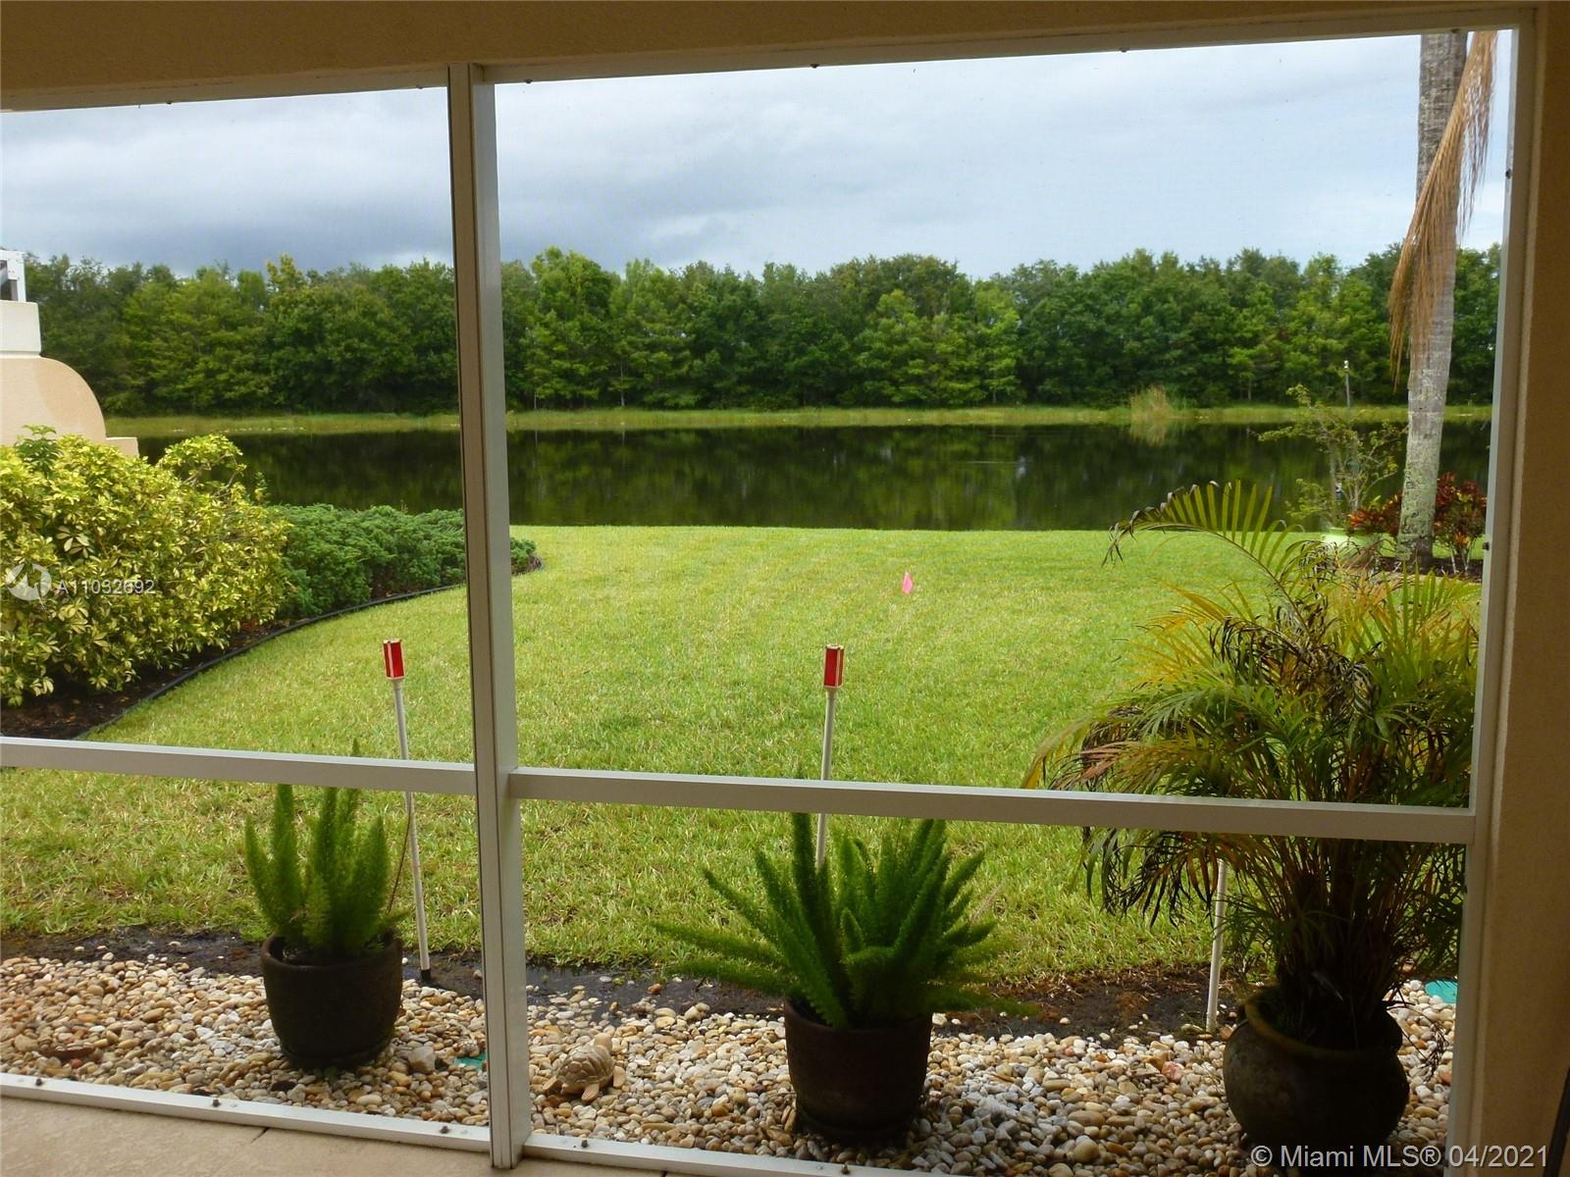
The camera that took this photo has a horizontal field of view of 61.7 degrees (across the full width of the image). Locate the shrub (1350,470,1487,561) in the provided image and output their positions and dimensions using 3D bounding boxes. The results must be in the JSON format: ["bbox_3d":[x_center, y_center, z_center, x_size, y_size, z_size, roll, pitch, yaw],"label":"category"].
[{"bbox_3d":[6.428,-0.689,13.243,1.456,0.979,1.150,0,8,0],"label":"shrub"}]

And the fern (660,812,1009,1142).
[{"bbox_3d":[0.126,0.867,3.145,0.837,0.789,0.680,0,8,0],"label":"fern"}]

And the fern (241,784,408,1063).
[{"bbox_3d":[-1.230,0.822,3.511,0.423,0.798,0.400,0,8,0],"label":"fern"}]

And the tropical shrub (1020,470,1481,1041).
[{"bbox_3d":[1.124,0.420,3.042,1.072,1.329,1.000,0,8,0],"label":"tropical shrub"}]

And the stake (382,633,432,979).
[{"bbox_3d":[-1.088,0.658,3.823,0.055,1.031,0.055,-3,8,0],"label":"stake"}]

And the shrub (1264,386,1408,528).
[{"bbox_3d":[5.554,-1.327,13.353,1.385,1.477,1.300,0,8,0],"label":"shrub"}]

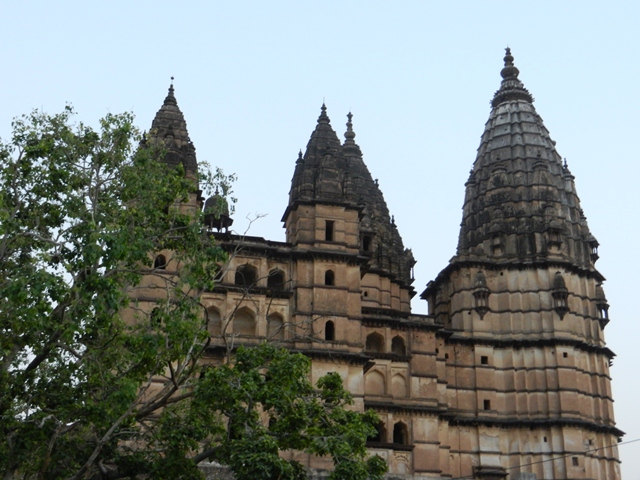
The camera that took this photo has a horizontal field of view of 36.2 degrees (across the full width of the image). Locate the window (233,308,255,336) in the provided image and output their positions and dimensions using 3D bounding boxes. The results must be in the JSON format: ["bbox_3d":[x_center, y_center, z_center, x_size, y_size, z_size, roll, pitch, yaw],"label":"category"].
[{"bbox_3d":[-5.666,6.097,72.797,1.690,2.180,0.400,6,-23,-13],"label":"window"}]

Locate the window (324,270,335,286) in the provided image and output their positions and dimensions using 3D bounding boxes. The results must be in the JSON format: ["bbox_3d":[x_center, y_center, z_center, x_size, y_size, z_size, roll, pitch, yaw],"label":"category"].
[{"bbox_3d":[0.710,2.946,74.559,0.740,1.350,0.400,6,-23,-13],"label":"window"}]

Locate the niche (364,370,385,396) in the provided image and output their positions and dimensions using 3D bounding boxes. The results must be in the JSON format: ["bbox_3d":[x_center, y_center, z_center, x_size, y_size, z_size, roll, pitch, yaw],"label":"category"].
[{"bbox_3d":[5.719,14.909,102.170,2.129,2.686,0.400,6,-21,-15],"label":"niche"}]

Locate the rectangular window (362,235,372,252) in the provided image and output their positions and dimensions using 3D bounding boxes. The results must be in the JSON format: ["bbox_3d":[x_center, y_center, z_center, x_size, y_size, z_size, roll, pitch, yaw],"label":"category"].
[{"bbox_3d":[5.425,0.423,112.614,1.035,2.016,0.400,6,-21,-15],"label":"rectangular window"}]

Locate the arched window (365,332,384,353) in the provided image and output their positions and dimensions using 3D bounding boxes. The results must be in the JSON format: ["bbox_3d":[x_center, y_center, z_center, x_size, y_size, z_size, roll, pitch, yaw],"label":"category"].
[{"bbox_3d":[4.987,9.390,89.356,1.750,1.930,0.500,6,-23,-13],"label":"arched window"}]

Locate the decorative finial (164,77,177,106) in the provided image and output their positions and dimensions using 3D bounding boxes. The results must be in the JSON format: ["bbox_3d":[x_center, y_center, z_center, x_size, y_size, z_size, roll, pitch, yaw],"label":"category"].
[{"bbox_3d":[-12.402,-12.352,81.450,1.020,2.870,1.020,6,-23,-13],"label":"decorative finial"}]

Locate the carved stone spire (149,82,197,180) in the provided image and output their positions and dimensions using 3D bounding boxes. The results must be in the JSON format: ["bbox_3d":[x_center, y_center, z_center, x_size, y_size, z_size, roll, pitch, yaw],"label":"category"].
[{"bbox_3d":[-12.464,-8.379,79.780,4.620,10.920,4.620,6,-23,-13],"label":"carved stone spire"}]

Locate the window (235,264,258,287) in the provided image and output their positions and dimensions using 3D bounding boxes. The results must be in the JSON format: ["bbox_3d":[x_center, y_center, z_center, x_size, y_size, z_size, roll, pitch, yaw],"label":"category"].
[{"bbox_3d":[-5.588,2.736,74.110,1.730,1.810,0.500,6,-23,-13],"label":"window"}]

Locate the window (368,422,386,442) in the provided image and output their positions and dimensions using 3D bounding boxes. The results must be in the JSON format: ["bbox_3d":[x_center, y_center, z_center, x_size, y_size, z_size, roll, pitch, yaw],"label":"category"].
[{"bbox_3d":[5.809,19.548,100.554,2.115,2.497,0.500,6,-21,-15],"label":"window"}]

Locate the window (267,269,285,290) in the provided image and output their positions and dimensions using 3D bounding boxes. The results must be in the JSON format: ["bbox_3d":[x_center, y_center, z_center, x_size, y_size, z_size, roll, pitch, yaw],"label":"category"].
[{"bbox_3d":[-3.375,3.106,74.876,1.410,1.780,0.500,6,-23,-13],"label":"window"}]

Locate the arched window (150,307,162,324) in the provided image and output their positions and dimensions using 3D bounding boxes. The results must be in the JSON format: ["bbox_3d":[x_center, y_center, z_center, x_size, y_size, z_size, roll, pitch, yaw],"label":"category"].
[{"bbox_3d":[-13.467,6.326,80.791,0.884,1.569,0.400,6,-21,-15],"label":"arched window"}]

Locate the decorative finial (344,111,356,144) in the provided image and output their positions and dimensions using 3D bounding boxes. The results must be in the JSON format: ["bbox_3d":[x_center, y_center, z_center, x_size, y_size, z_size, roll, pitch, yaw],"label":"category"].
[{"bbox_3d":[3.834,-14.123,123.167,1.433,4.676,1.433,0,-20,0],"label":"decorative finial"}]

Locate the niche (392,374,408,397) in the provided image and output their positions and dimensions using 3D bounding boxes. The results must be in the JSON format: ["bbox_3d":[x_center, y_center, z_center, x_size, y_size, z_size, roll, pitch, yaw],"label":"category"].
[{"bbox_3d":[8.404,15.508,103.879,1.694,2.622,0.400,6,-21,-15],"label":"niche"}]

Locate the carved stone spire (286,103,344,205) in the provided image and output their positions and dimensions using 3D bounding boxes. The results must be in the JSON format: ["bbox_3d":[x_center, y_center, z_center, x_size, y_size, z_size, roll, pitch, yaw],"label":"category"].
[{"bbox_3d":[0.249,-6.928,82.264,4.760,10.840,4.760,6,-23,-13],"label":"carved stone spire"}]

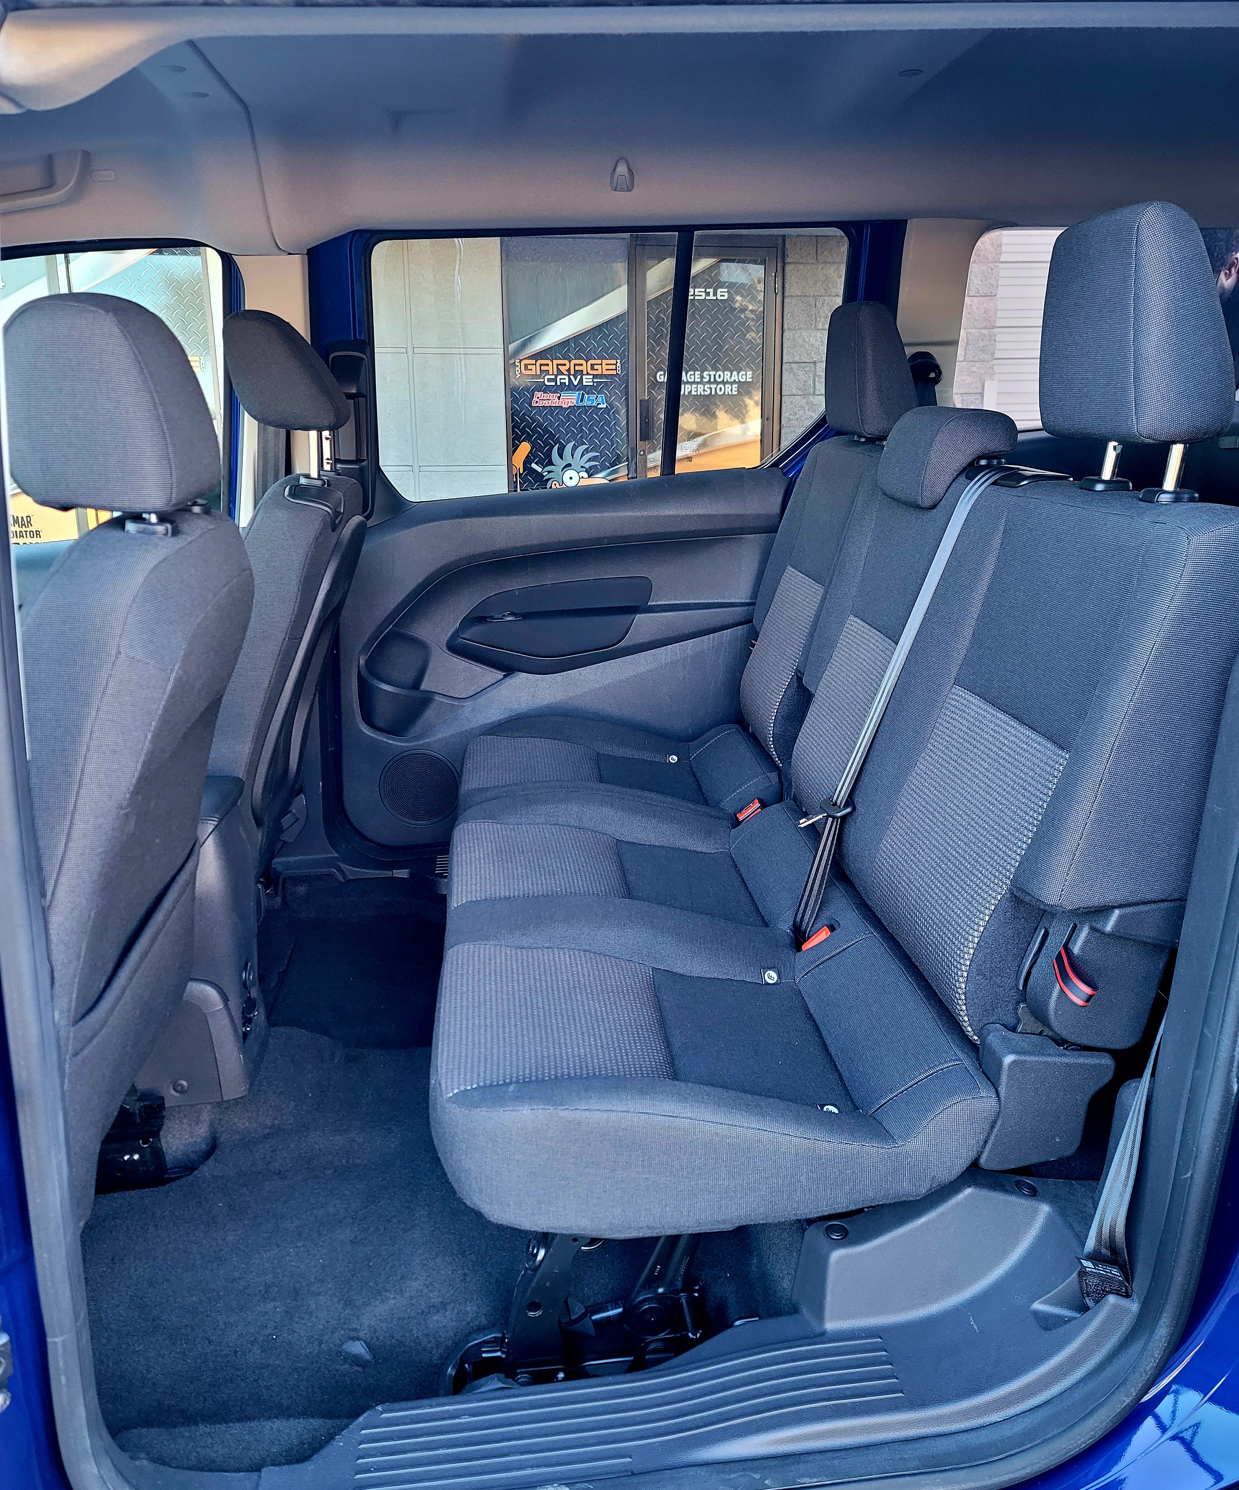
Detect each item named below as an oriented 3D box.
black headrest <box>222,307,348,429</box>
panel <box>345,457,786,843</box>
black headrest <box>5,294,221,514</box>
[{"bbox_3d":[-0.523,-0.592,1.892,0.165,0.180,0.260,-12,19,-2],"label":"black headrest"},{"bbox_3d":[-0.117,-0.158,2.462,0.900,0.770,0.110,-2,18,-5],"label":"panel"},{"bbox_3d":[-0.491,-0.333,1.165,0.165,0.200,0.260,-5,18,-4],"label":"black headrest"}]

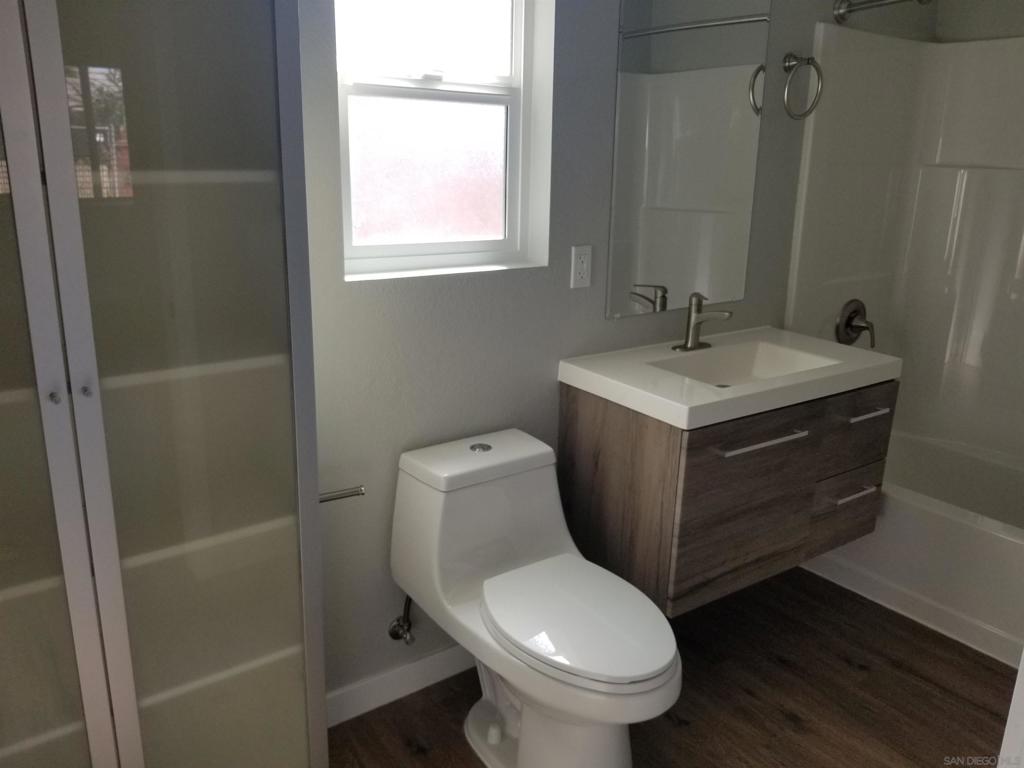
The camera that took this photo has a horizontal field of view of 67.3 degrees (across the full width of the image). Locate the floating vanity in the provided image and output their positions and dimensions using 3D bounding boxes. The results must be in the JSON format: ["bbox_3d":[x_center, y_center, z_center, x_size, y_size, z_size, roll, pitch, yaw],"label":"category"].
[{"bbox_3d":[0.657,0.201,2.333,0.914,0.562,0.510,-10,19,-33],"label":"floating vanity"}]

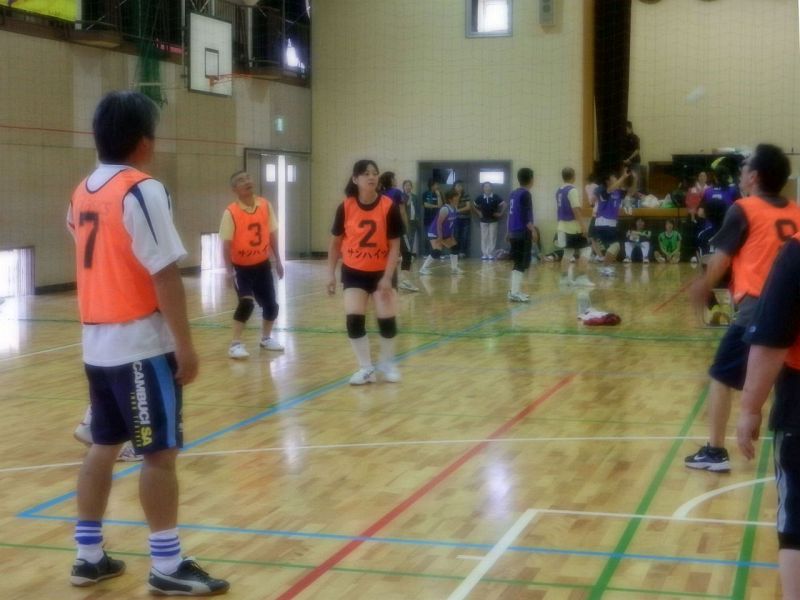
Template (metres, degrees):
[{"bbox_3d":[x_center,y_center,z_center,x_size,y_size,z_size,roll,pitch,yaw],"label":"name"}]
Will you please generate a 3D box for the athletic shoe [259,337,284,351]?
[{"bbox_3d":[-1.129,0.381,10.754,0.270,0.110,0.100,4,7,40],"label":"athletic shoe"}]

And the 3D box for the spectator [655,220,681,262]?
[{"bbox_3d":[5.412,-1.210,24.800,0.520,0.860,0.620,1,5,12],"label":"spectator"}]

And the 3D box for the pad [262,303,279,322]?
[{"bbox_3d":[-1.126,0.108,10.650,0.125,0.160,0.130,0,5,0],"label":"pad"}]

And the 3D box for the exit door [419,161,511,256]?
[{"bbox_3d":[1.362,-1.937,26.000,2.050,2.040,0.140,1,5,16],"label":"exit door"}]

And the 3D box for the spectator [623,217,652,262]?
[{"bbox_3d":[4.589,-1.174,23.654,0.560,0.880,0.650,1,5,12],"label":"spectator"}]

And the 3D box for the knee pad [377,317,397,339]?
[{"bbox_3d":[-0.091,0.201,8.930,0.135,0.160,0.135,-2,5,-13],"label":"knee pad"}]

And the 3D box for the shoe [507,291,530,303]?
[{"bbox_3d":[1.524,-0.045,15.750,0.280,0.125,0.105,1,5,12],"label":"shoe"}]

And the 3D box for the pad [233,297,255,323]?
[{"bbox_3d":[-1.361,0.082,10.650,0.135,0.185,0.145,-5,25,-45],"label":"pad"}]

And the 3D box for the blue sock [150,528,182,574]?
[{"bbox_3d":[-0.797,0.857,4.180,0.110,0.145,0.100,-1,5,-12],"label":"blue sock"}]

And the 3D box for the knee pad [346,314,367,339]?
[{"bbox_3d":[-0.310,0.189,8.750,0.128,0.170,0.135,1,5,12],"label":"knee pad"}]

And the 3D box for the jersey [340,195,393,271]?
[{"bbox_3d":[-0.246,-0.494,8.900,0.380,0.540,0.270,-1,5,-3],"label":"jersey"}]

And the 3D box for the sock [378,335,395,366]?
[{"bbox_3d":[-0.099,0.369,8.970,0.105,0.200,0.110,-2,5,-18],"label":"sock"}]

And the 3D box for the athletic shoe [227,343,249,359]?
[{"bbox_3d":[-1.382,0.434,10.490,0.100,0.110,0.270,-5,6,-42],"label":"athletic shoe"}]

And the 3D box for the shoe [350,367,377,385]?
[{"bbox_3d":[-0.270,0.544,8.843,0.095,0.110,0.250,4,7,40],"label":"shoe"}]

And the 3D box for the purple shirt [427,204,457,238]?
[{"bbox_3d":[0.712,-1.349,21.000,0.320,0.540,0.400,19,14,27],"label":"purple shirt"}]

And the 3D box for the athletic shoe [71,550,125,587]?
[{"bbox_3d":[-1.071,0.928,4.350,0.100,0.110,0.275,1,5,25],"label":"athletic shoe"}]

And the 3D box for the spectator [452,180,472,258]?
[{"bbox_3d":[1.300,-1.674,25.448,0.450,1.600,0.320,1,5,12],"label":"spectator"}]

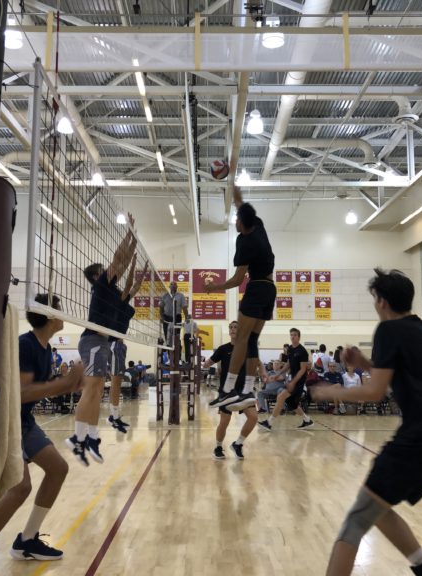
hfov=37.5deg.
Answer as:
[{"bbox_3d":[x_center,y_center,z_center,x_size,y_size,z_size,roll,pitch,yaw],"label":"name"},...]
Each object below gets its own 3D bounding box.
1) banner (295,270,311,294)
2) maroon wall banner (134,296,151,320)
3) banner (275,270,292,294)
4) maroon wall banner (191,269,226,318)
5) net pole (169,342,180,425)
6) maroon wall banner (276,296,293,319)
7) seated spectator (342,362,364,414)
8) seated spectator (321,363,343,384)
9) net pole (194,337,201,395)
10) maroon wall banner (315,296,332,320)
[{"bbox_3d":[6.157,-0.374,41.245,1.065,1.600,0.030,0,-7,0],"label":"banner"},{"bbox_3d":[-4.487,1.319,41.017,1.065,1.600,0.030,0,-7,0],"label":"maroon wall banner"},{"bbox_3d":[4.881,-0.374,41.241,1.065,1.600,0.030,0,-7,0],"label":"banner"},{"bbox_3d":[-0.101,0.405,40.430,2.180,3.292,0.050,0,-7,0],"label":"maroon wall banner"},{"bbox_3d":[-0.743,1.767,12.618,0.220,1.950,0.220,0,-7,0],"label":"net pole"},{"bbox_3d":[4.786,1.329,40.338,1.039,1.524,0.050,0,-7,0],"label":"maroon wall banner"},{"bbox_3d":[3.492,2.463,15.326,0.520,1.220,0.820,0,-7,0],"label":"seated spectator"},{"bbox_3d":[3.015,2.435,15.179,0.520,1.235,0.820,0,-7,0],"label":"seated spectator"},{"bbox_3d":[-0.467,2.913,23.217,0.200,2.157,0.200,0,-7,0],"label":"net pole"},{"bbox_3d":[7.287,1.330,40.346,1.040,1.524,0.050,0,-7,0],"label":"maroon wall banner"}]

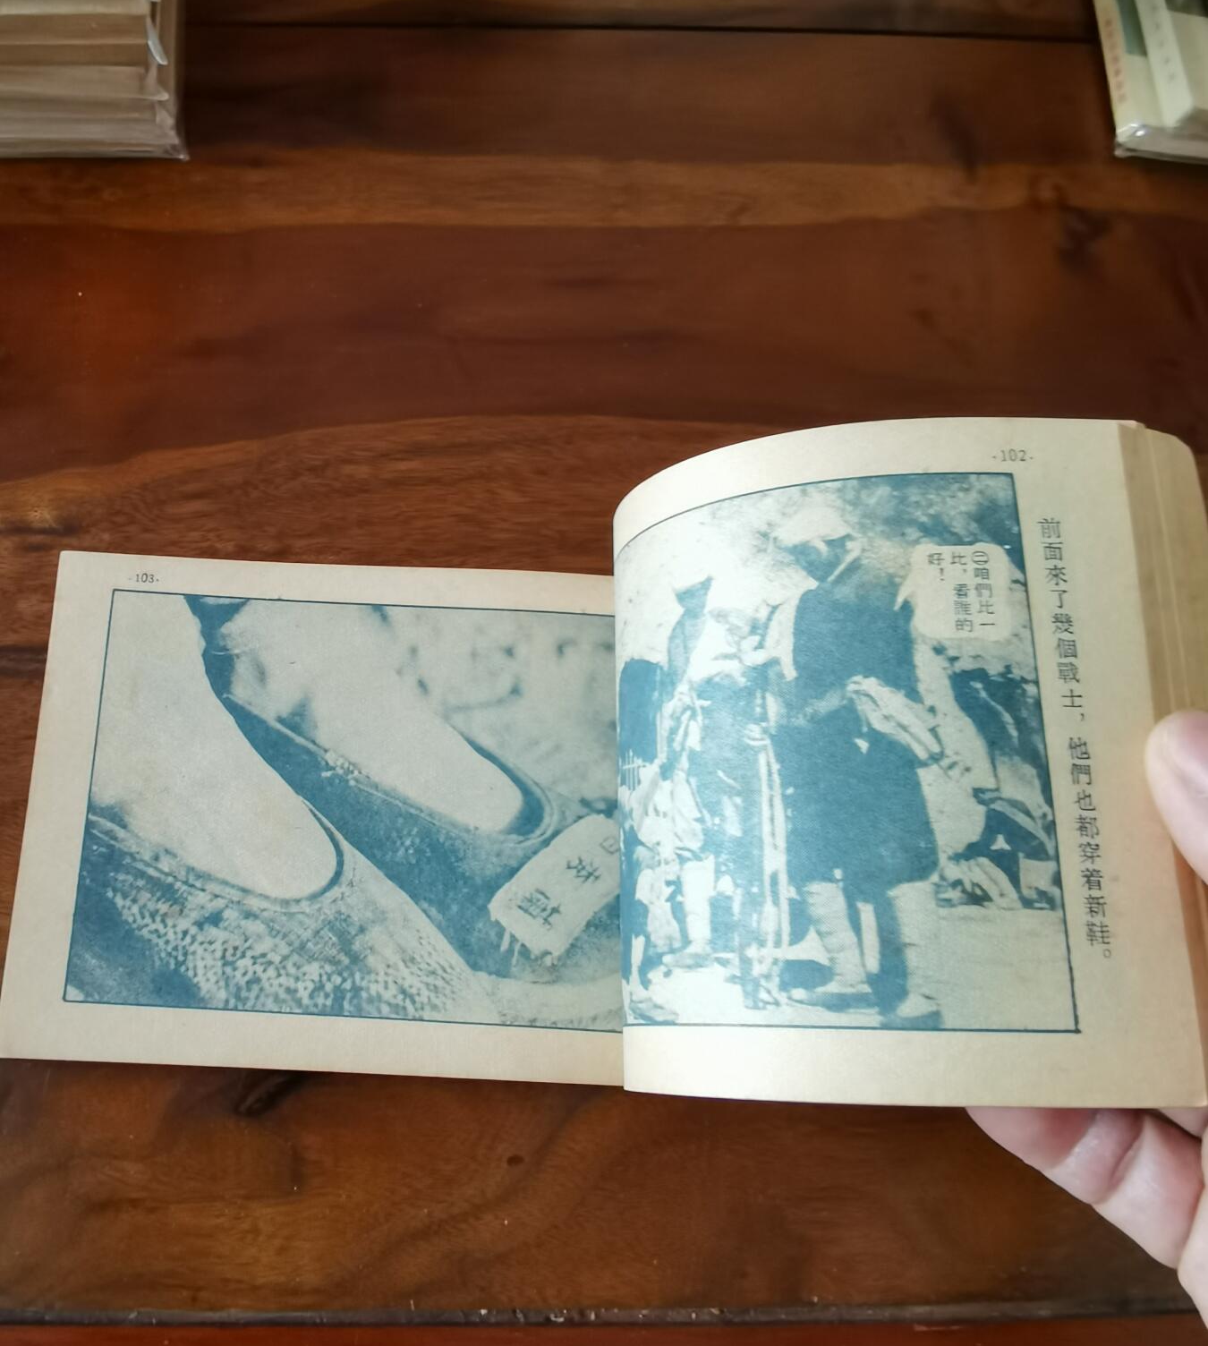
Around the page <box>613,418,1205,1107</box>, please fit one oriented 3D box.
[{"bbox_3d":[0.041,0.014,0.199,0.087,0.034,0.102,-5,73,14],"label":"page"}]

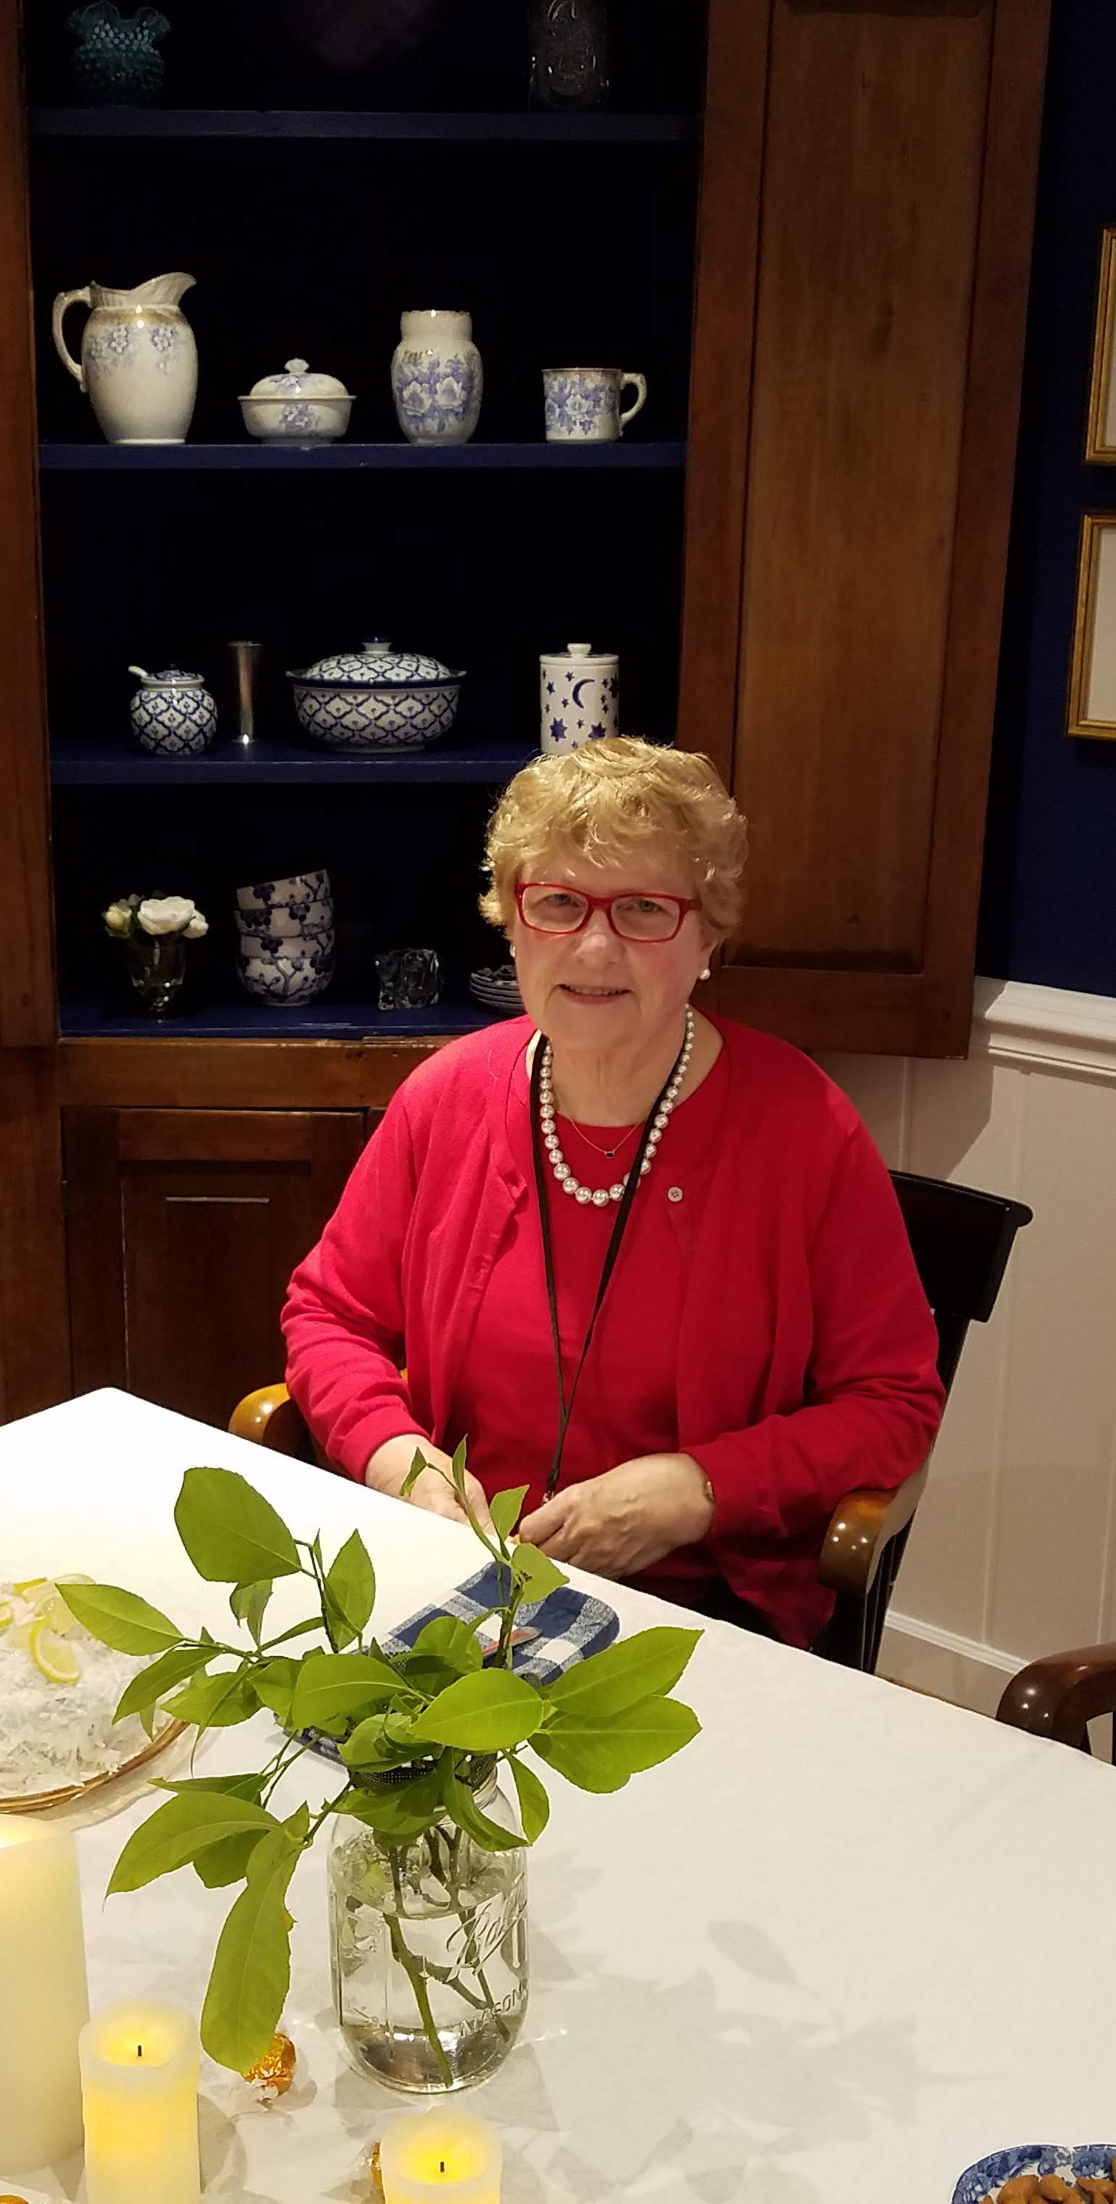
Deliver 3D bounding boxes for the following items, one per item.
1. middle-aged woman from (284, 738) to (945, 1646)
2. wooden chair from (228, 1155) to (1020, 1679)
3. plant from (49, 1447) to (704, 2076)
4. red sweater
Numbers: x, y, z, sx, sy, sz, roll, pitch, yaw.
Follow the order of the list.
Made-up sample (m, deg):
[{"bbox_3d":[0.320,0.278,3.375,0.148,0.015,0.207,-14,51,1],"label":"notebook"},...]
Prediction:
[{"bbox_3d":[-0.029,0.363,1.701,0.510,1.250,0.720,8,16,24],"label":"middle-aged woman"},{"bbox_3d":[0.060,0.523,2.060,0.600,0.870,0.560,8,17,22],"label":"wooden chair"},{"bbox_3d":[-0.072,0.287,0.993,0.300,0.300,0.270,1,15,0],"label":"plant"},{"bbox_3d":[0.034,0.227,1.768,0.490,0.580,0.360,8,16,22],"label":"red sweater"}]

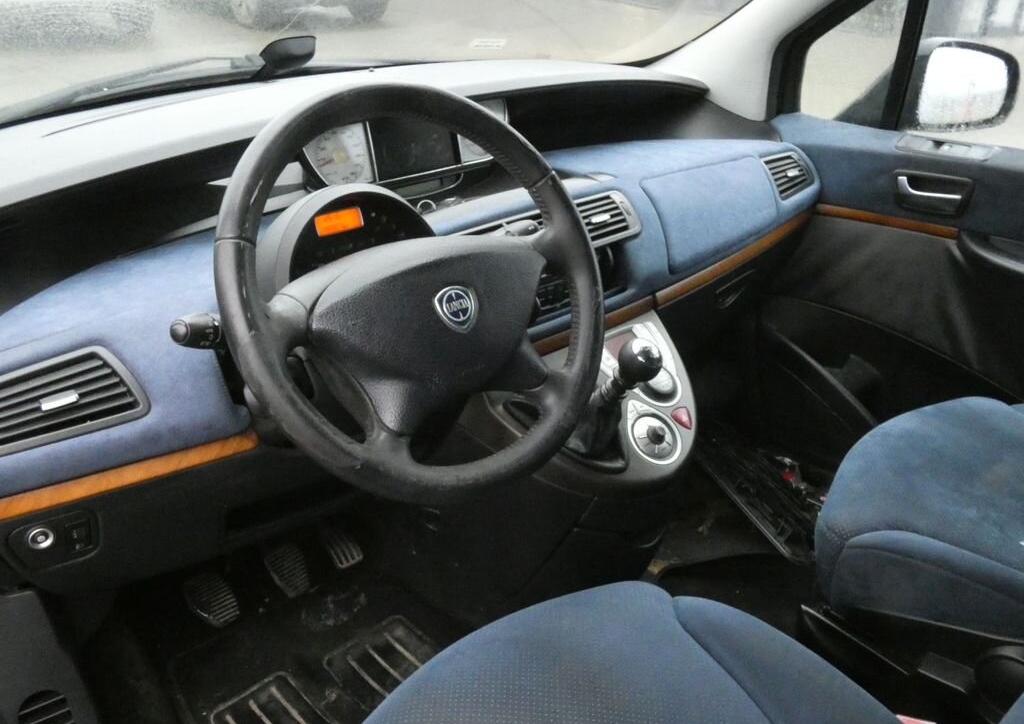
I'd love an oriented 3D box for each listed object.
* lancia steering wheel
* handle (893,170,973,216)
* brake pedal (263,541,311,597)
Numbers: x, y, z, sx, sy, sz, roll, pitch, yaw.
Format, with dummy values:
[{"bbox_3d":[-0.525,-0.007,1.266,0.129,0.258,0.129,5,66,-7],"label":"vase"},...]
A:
[{"bbox_3d":[-0.083,-0.064,0.846,0.385,0.385,0.110,-22,4,-32],"label":"lancia steering wheel"},{"bbox_3d":[0.748,-0.299,1.630,0.035,0.068,0.130,-25,33,-37],"label":"handle"},{"bbox_3d":[-0.330,0.306,1.350,0.054,0.068,0.022,-22,-6,-32],"label":"brake pedal"}]

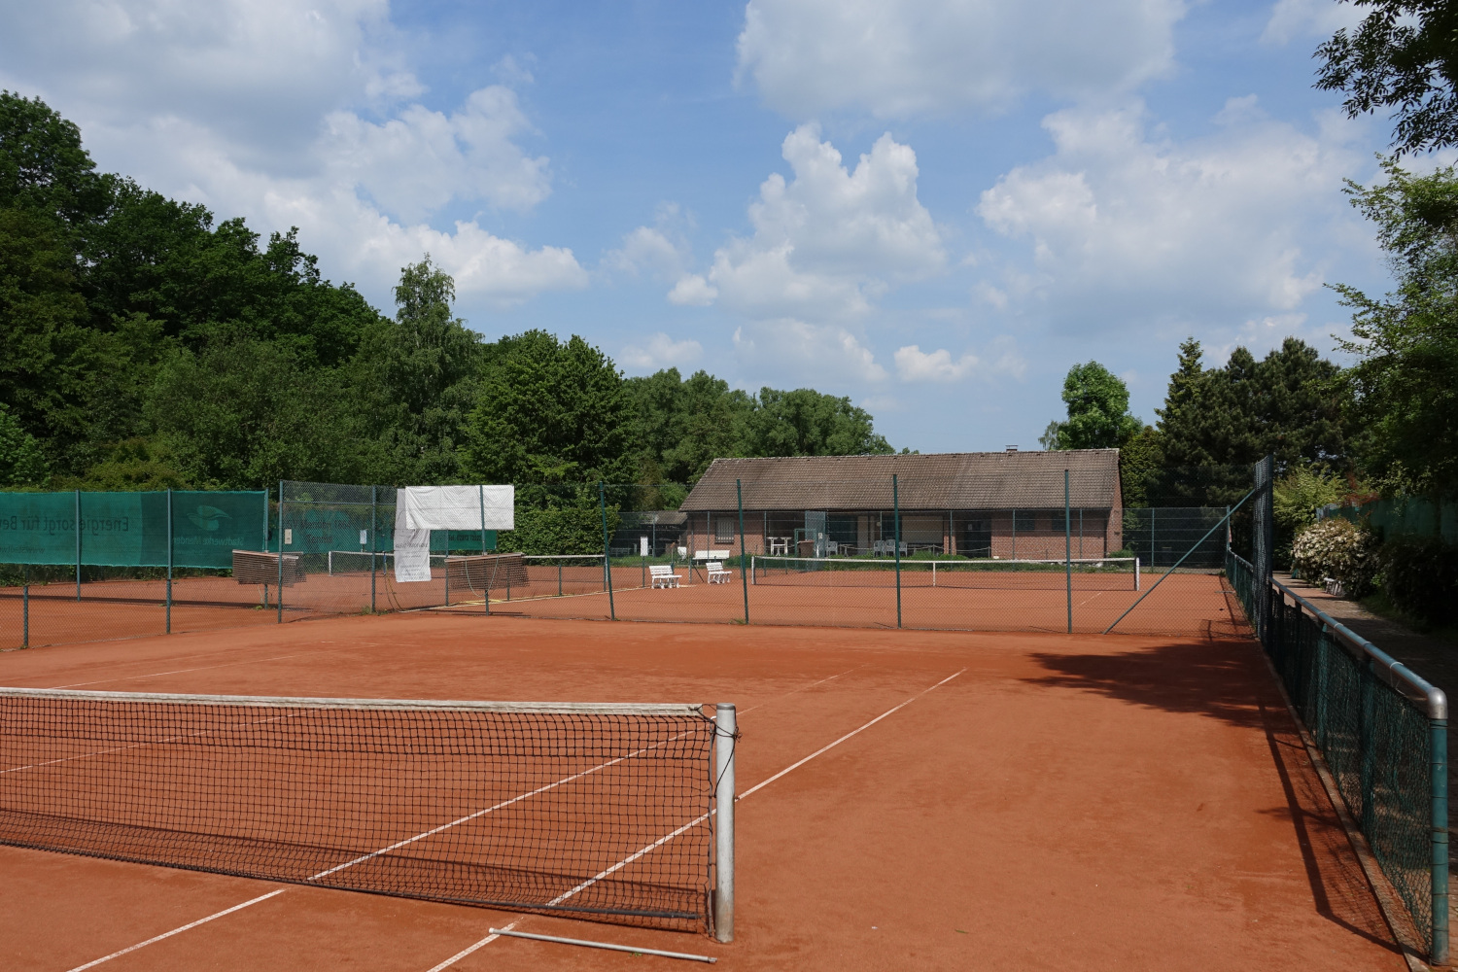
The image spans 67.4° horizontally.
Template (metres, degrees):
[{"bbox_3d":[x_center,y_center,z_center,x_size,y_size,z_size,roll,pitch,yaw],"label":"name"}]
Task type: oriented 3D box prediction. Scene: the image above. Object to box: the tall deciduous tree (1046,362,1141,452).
[{"bbox_3d":[26.711,-1.863,80.348,7.500,14.794,7.500,-1,-3,23],"label":"tall deciduous tree"}]

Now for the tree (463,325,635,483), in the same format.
[{"bbox_3d":[-11.650,-2.569,71.361,11.000,15.360,10.500,-1,-3,23],"label":"tree"}]

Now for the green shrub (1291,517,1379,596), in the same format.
[{"bbox_3d":[18.861,2.161,34.057,2.700,2.404,2.600,-1,-3,23],"label":"green shrub"}]

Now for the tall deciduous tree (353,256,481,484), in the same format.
[{"bbox_3d":[-19.375,-4.774,68.458,8.000,19.492,8.000,-1,-3,23],"label":"tall deciduous tree"}]

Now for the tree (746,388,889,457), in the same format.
[{"bbox_3d":[7.970,-1.333,100.367,13.500,15.618,12.000,-1,-3,23],"label":"tree"}]

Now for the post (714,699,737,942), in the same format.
[{"bbox_3d":[-0.015,1.492,4.870,0.083,1.045,0.083,-1,-3,23],"label":"post"}]

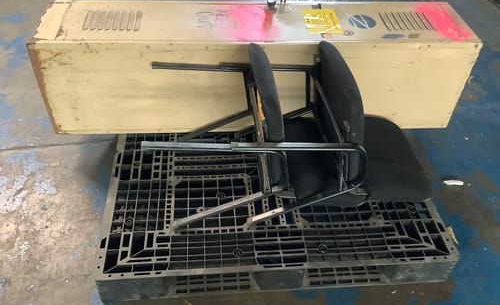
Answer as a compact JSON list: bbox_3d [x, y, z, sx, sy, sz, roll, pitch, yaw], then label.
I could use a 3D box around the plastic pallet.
[{"bbox_3d":[0.067,0.083,1.913,1.238,0.138,1.040,-2,44,-5],"label":"plastic pallet"}]

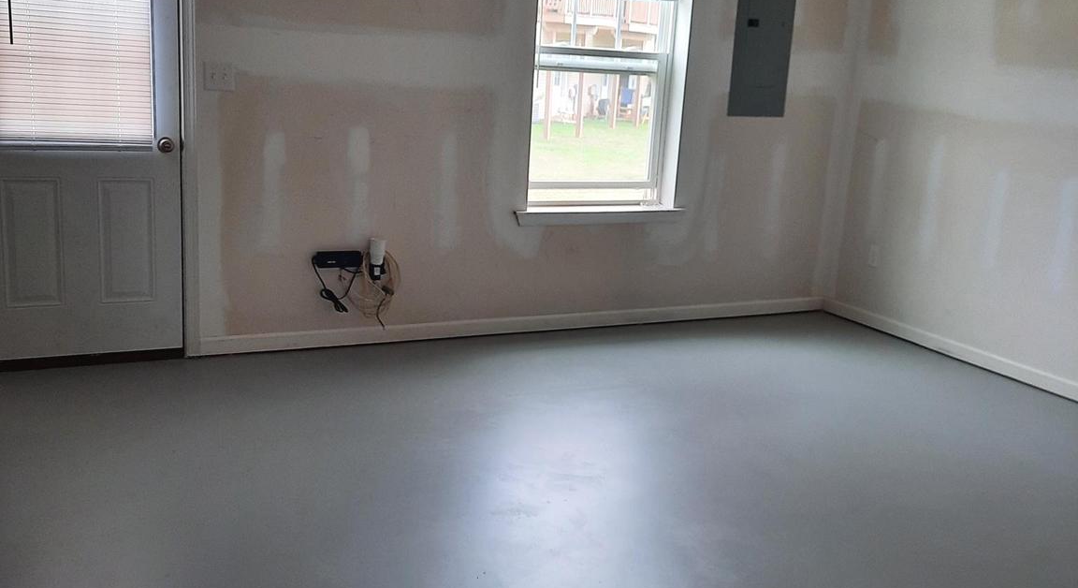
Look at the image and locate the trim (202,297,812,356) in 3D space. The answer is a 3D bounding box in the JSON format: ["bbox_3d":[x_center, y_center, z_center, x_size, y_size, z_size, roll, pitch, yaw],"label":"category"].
[{"bbox_3d":[0.088,0.150,5.442,3.595,0.082,0.018,-3,15,-26],"label":"trim"}]

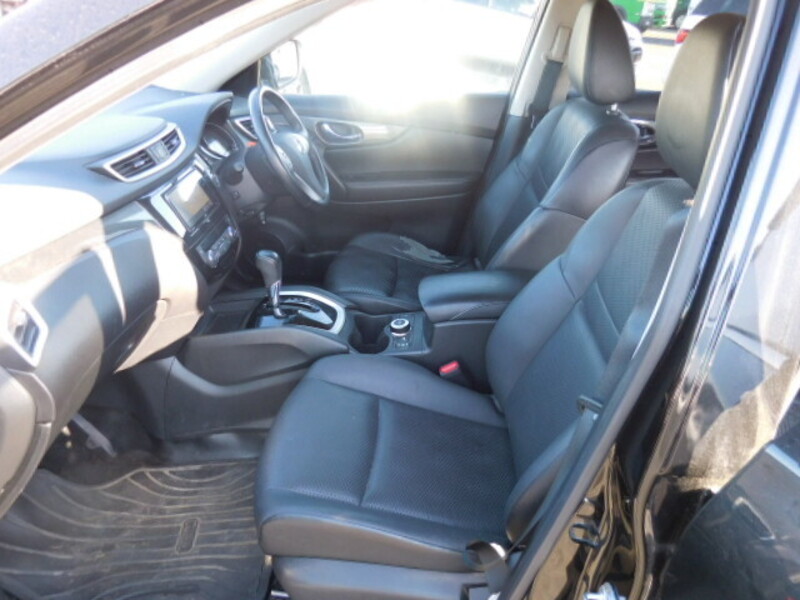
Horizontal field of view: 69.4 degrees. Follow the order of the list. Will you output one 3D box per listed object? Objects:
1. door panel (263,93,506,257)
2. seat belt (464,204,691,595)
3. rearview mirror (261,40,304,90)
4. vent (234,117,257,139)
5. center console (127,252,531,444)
[{"bbox_3d":[-0.102,-0.398,2.071,0.939,0.646,0.121,1,30,1],"label":"door panel"},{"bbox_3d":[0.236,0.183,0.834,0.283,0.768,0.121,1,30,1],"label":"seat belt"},{"bbox_3d":[-0.446,-0.852,2.097,0.131,0.172,0.232,6,30,10],"label":"rearview mirror"},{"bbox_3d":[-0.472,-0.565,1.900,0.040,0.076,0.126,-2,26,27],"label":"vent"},{"bbox_3d":[-0.143,0.115,1.539,1.040,0.465,0.293,1,30,1],"label":"center console"}]

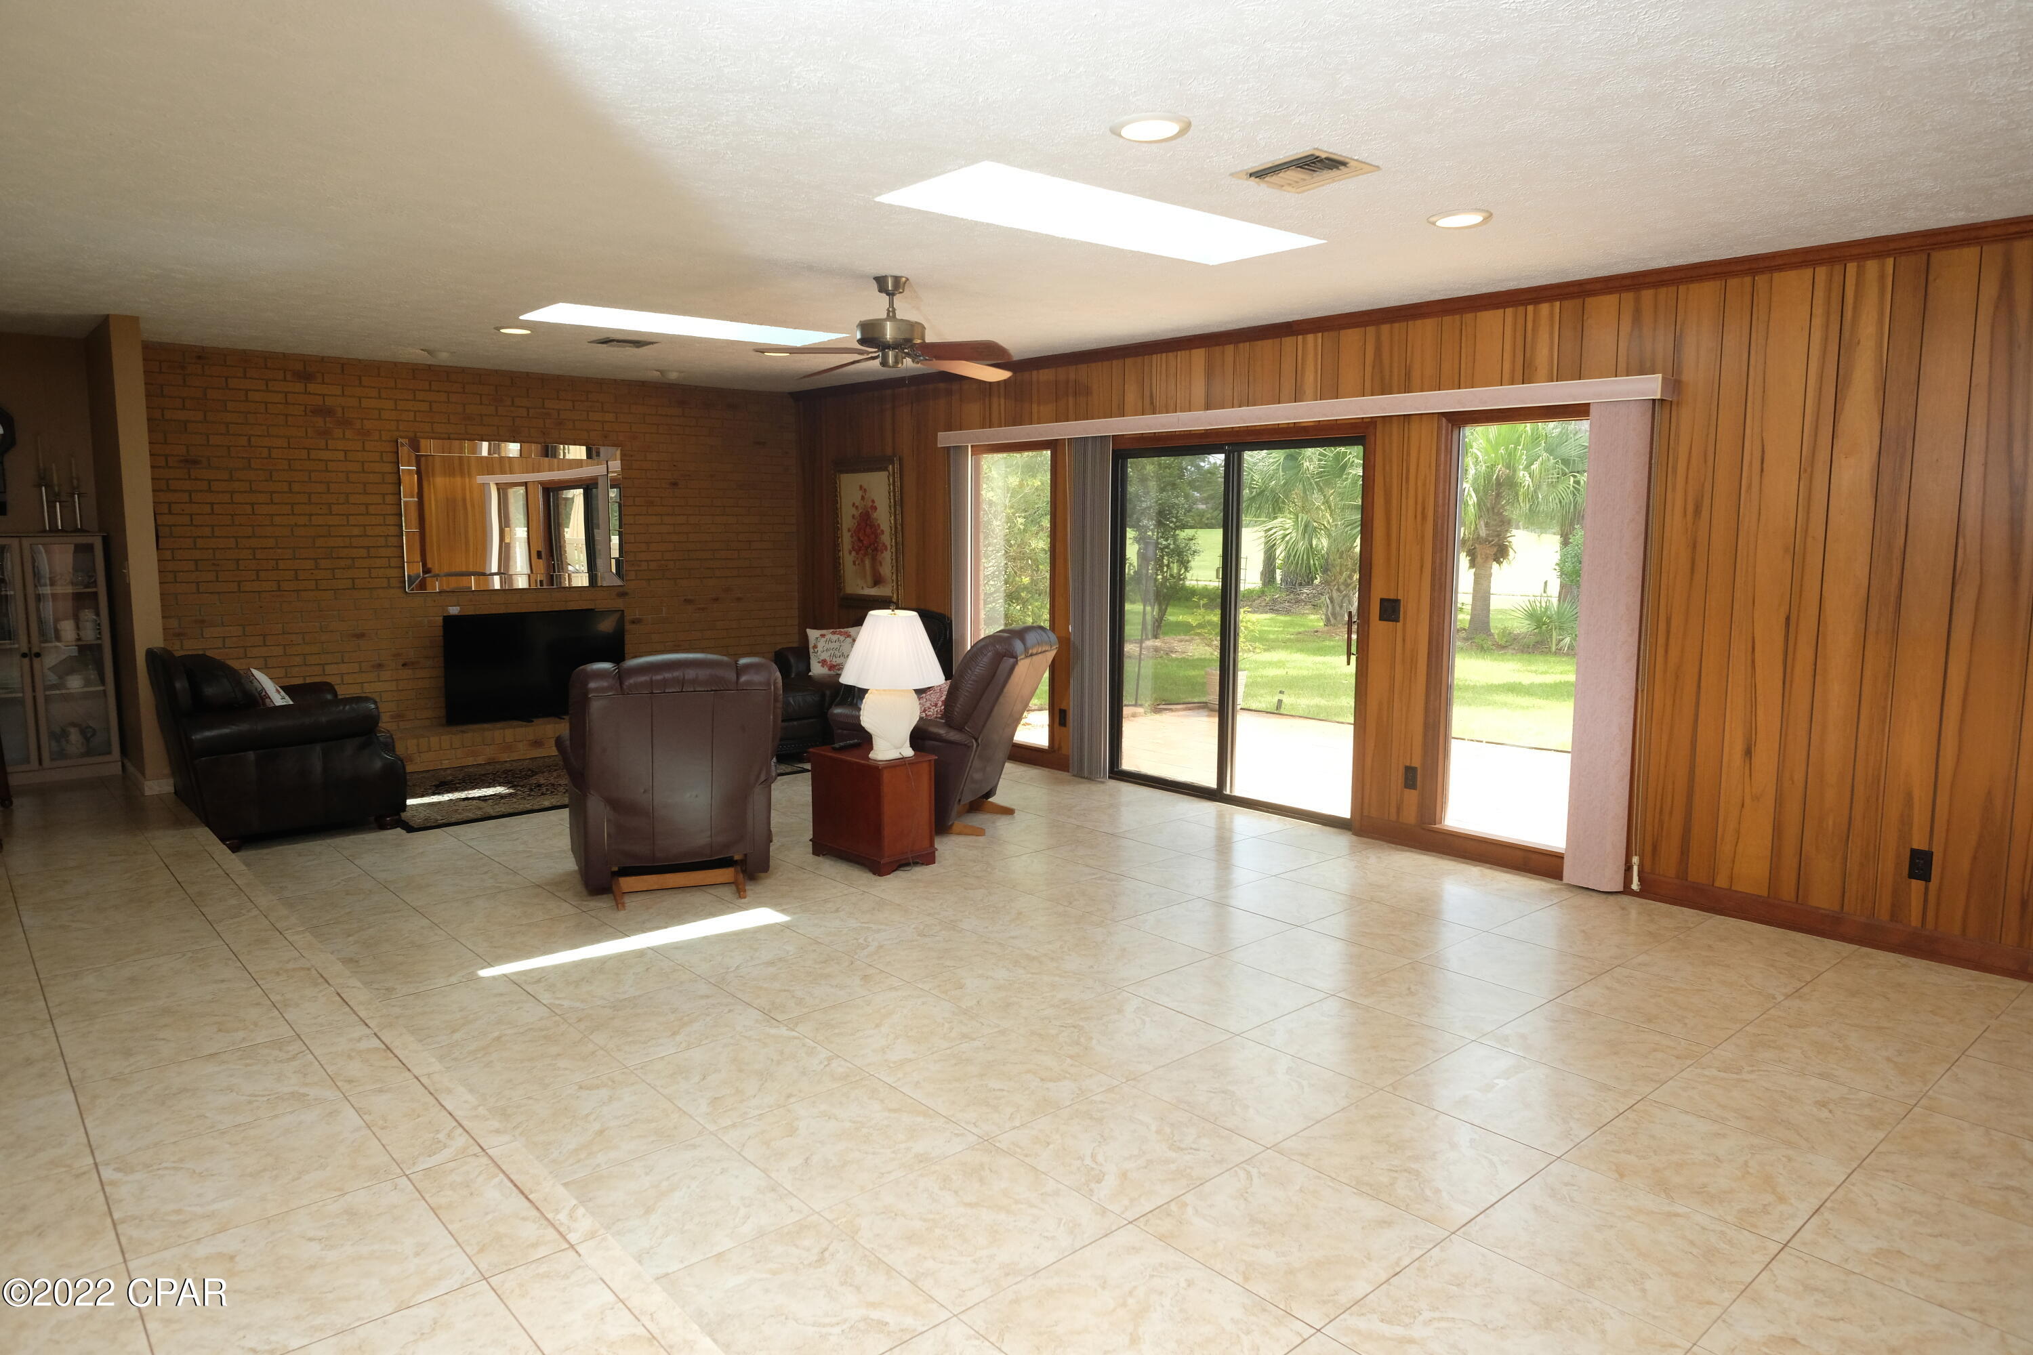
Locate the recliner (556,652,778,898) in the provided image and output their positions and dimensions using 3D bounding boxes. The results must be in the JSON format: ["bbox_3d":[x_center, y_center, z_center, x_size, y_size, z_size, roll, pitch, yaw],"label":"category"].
[{"bbox_3d":[-1.595,0.375,5.318,0.860,1.040,0.980,-3,8,-26],"label":"recliner"}]

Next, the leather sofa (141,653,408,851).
[{"bbox_3d":[-3.918,0.307,6.300,1.020,0.940,1.140,-6,9,-41],"label":"leather sofa"}]

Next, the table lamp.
[{"bbox_3d":[-0.584,0.021,5.458,0.485,0.700,0.485,0,7,0],"label":"table lamp"}]

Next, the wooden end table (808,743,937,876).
[{"bbox_3d":[-0.671,0.605,5.604,0.330,0.515,0.560,-6,9,-41],"label":"wooden end table"}]

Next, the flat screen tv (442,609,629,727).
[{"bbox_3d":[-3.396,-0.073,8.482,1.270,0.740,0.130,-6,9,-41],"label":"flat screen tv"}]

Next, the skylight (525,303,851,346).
[{"bbox_3d":[-1.793,-1.962,6.551,1.610,0.080,0.550,-6,9,-41],"label":"skylight"}]

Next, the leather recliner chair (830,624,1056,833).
[{"bbox_3d":[-0.377,0.234,6.468,1.000,1.050,0.860,2,7,19],"label":"leather recliner chair"}]

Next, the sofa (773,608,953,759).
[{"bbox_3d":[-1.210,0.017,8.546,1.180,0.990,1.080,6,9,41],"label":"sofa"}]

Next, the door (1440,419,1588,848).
[{"bbox_3d":[2.276,-0.194,5.384,0.090,1.920,0.720,-6,9,-41],"label":"door"}]

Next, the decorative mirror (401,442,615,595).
[{"bbox_3d":[-3.546,-1.146,8.475,1.520,1.040,0.050,-6,9,-41],"label":"decorative mirror"}]

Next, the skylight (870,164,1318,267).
[{"bbox_3d":[0.368,-1.699,4.347,1.640,0.080,0.570,-6,9,-41],"label":"skylight"}]

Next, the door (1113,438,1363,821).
[{"bbox_3d":[1.196,-0.293,6.722,0.120,2.030,1.760,-6,9,-41],"label":"door"}]

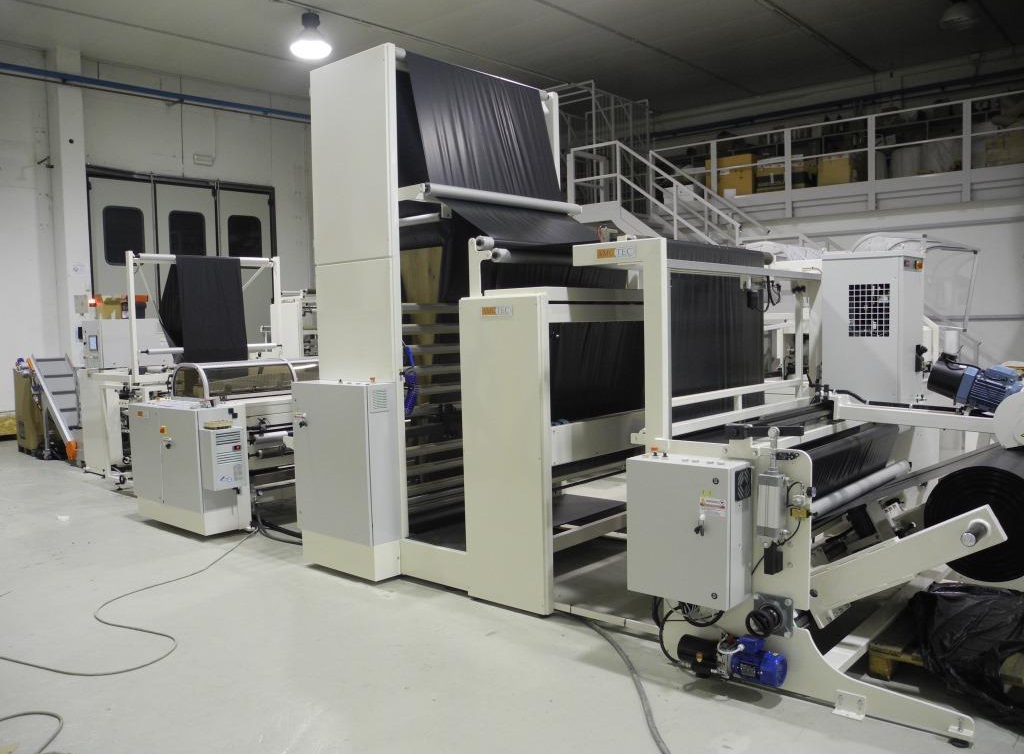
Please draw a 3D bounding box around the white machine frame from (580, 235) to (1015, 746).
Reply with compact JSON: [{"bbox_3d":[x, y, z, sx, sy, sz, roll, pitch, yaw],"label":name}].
[{"bbox_3d":[1.649,0.331,4.268,1.906,2.041,2.030,2,5,41],"label":"white machine frame"}]

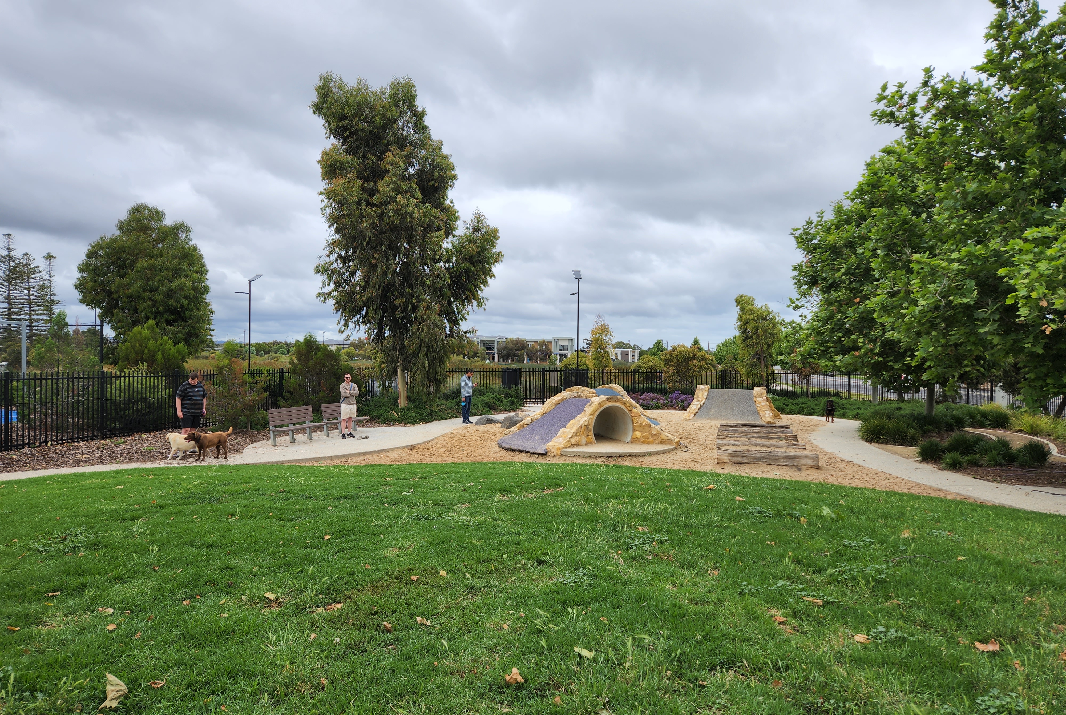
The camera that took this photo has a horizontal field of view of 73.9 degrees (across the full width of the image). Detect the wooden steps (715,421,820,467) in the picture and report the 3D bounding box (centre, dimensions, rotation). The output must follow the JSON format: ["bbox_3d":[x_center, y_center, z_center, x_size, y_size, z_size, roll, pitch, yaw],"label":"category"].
[{"bbox_3d":[5.639,2.089,17.673,1.976,0.380,6.600,1,0,15],"label":"wooden steps"}]

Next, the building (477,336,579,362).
[{"bbox_3d":[-2.298,-2.107,233.032,33.000,9.014,16.000,1,0,6],"label":"building"}]

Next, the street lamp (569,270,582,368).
[{"bbox_3d":[2.307,-1.216,38.024,0.600,6.951,1.500,0,0,-30],"label":"street lamp"}]

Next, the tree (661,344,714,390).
[{"bbox_3d":[7.334,0.816,33.711,2.450,3.018,2.300,1,0,12],"label":"tree"}]

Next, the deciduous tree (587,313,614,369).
[{"bbox_3d":[3.948,-0.047,42.017,1.600,4.993,1.600,1,0,0],"label":"deciduous tree"}]

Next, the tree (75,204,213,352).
[{"bbox_3d":[-23.148,-3.530,42.039,7.500,11.162,7.300,0,0,-32],"label":"tree"}]

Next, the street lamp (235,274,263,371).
[{"bbox_3d":[-16.477,-1.345,41.024,1.600,6.952,0.600,1,0,-18],"label":"street lamp"}]

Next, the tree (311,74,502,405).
[{"bbox_3d":[-5.187,-4.685,28.748,7.600,13.612,6.600,1,0,-10],"label":"tree"}]

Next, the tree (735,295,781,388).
[{"bbox_3d":[10.879,-0.333,34.319,2.250,5.425,2.200,1,0,18],"label":"tree"}]

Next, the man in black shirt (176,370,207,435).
[{"bbox_3d":[-7.072,1.177,14.656,0.660,1.786,0.420,0,0,-25],"label":"man in black shirt"}]

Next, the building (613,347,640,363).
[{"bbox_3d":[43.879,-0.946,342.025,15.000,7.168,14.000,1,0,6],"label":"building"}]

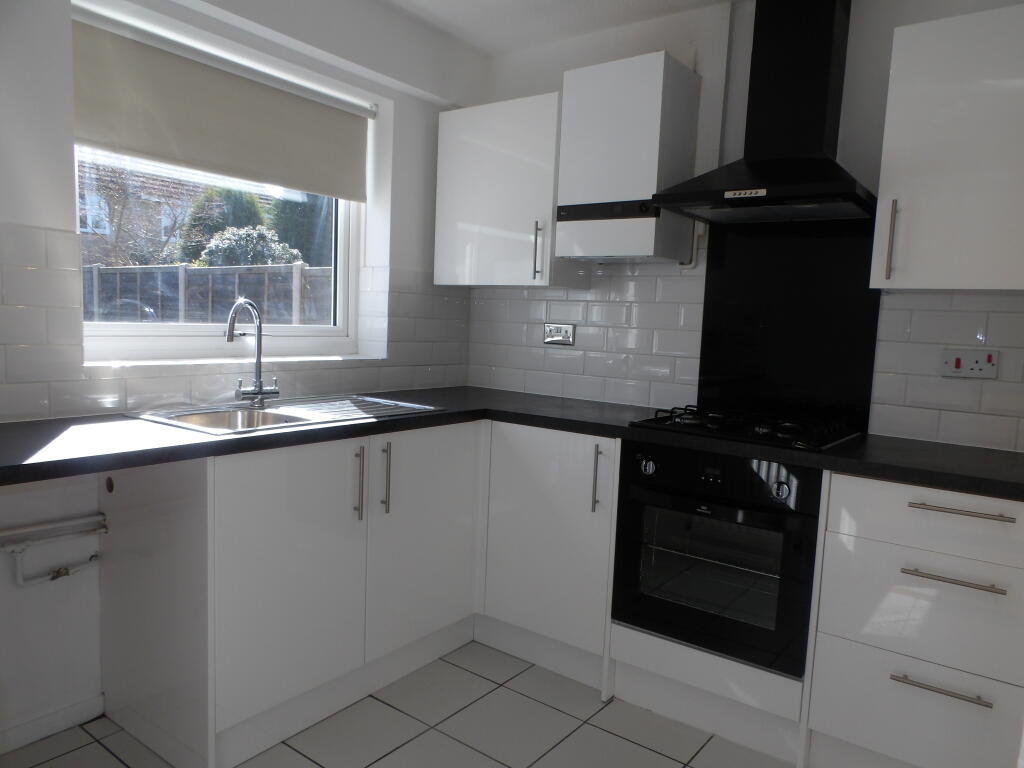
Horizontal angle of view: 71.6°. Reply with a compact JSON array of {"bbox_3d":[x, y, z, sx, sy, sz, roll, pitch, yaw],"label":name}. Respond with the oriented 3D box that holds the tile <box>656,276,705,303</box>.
[{"bbox_3d":[0.649,-0.359,2.723,0.200,0.100,0.009,6,7,36],"label":"tile"}]

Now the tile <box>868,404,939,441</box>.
[{"bbox_3d":[1.258,0.121,2.276,0.200,0.100,0.009,6,6,37],"label":"tile"}]

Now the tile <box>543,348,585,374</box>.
[{"bbox_3d":[0.229,-0.096,3.049,0.200,0.100,0.009,6,7,36],"label":"tile"}]

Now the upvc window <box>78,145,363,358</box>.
[{"bbox_3d":[-0.992,-0.605,2.512,0.075,1.020,1.160,6,7,36],"label":"upvc window"}]

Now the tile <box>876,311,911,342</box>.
[{"bbox_3d":[1.232,-0.188,2.288,0.097,0.101,0.009,6,7,36],"label":"tile"}]

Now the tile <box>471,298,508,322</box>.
[{"bbox_3d":[-0.092,-0.335,3.270,0.205,0.100,0.009,6,7,36],"label":"tile"}]

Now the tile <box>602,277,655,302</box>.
[{"bbox_3d":[0.486,-0.376,2.842,0.200,0.100,0.009,6,7,36],"label":"tile"}]

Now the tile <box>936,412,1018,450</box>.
[{"bbox_3d":[1.418,0.140,2.163,0.199,0.100,0.010,6,7,36],"label":"tile"}]

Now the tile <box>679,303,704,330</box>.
[{"bbox_3d":[0.677,-0.250,2.683,0.093,0.100,0.010,6,7,36],"label":"tile"}]

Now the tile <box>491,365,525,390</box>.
[{"bbox_3d":[-0.020,-0.023,3.229,0.200,0.100,0.009,6,7,36],"label":"tile"}]

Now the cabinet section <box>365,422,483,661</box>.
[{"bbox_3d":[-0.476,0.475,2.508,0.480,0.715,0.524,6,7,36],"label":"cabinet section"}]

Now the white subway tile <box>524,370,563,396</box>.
[{"bbox_3d":[0.141,-0.003,3.085,0.200,0.101,0.010,6,7,36],"label":"white subway tile"}]

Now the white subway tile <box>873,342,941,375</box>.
[{"bbox_3d":[1.276,-0.081,2.279,0.194,0.100,0.009,6,7,36],"label":"white subway tile"}]

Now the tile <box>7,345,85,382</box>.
[{"bbox_3d":[-1.254,-0.055,1.918,0.010,0.100,0.194,6,7,36],"label":"tile"}]

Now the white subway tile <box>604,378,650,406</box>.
[{"bbox_3d":[0.466,0.033,2.872,0.200,0.100,0.009,6,7,36],"label":"white subway tile"}]

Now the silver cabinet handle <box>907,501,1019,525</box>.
[{"bbox_3d":[1.085,0.309,1.716,0.220,0.012,0.034,6,7,36],"label":"silver cabinet handle"}]

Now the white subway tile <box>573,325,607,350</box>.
[{"bbox_3d":[0.315,-0.194,2.976,0.193,0.100,0.009,6,6,37],"label":"white subway tile"}]

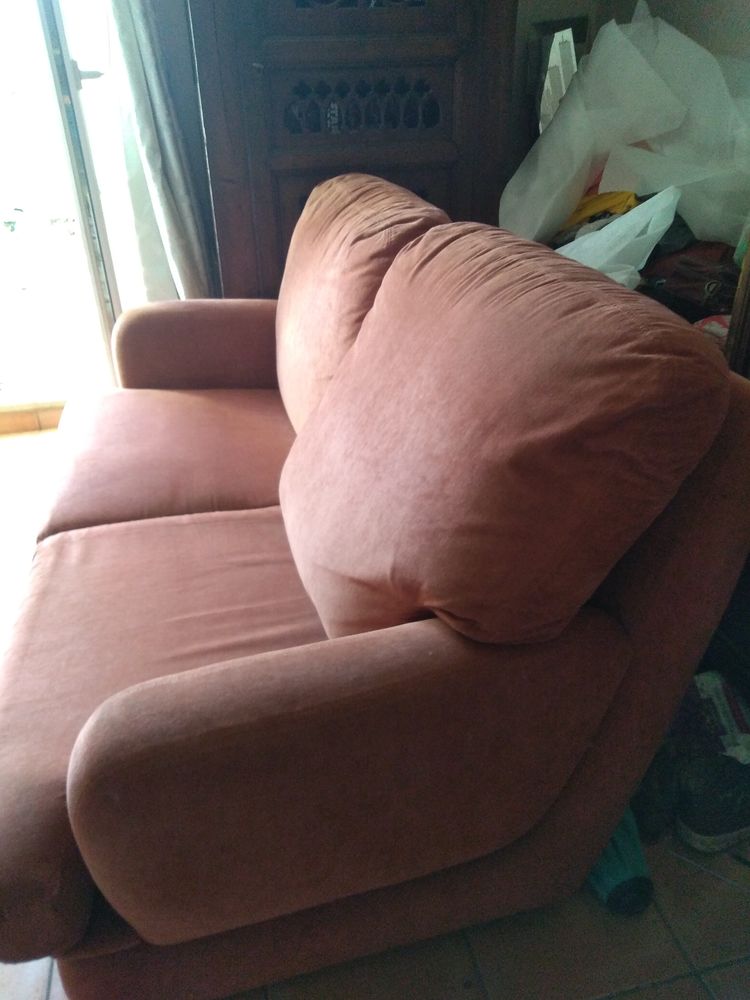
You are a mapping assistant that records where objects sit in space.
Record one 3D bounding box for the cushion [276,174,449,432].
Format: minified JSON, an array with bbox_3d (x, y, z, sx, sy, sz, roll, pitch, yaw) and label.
[{"bbox_3d":[-0.052,-0.418,1.728,0.270,0.590,0.660,9,26,-22],"label":"cushion"}]

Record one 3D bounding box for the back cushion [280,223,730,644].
[{"bbox_3d":[0.110,-0.087,1.090,0.275,0.590,0.660,20,21,-26],"label":"back cushion"}]

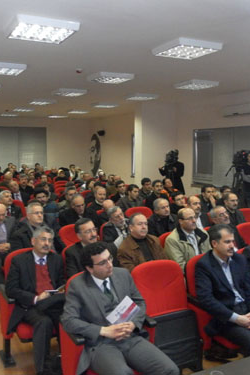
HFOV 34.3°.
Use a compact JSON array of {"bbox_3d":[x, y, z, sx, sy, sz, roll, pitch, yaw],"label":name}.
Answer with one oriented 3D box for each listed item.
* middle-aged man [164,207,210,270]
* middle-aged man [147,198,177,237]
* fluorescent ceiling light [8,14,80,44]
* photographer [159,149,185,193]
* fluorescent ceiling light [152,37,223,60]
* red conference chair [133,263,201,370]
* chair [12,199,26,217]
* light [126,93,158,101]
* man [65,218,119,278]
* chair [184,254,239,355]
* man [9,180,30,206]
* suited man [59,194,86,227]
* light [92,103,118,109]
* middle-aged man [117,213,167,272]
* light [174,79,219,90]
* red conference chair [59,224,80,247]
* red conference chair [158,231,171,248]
[{"bbox_3d":[0.790,0.851,4.339,0.560,1.200,0.820,-3,6,-27],"label":"middle-aged man"},{"bbox_3d":[0.600,0.763,5.259,0.560,1.200,0.820,-3,6,-27],"label":"middle-aged man"},{"bbox_3d":[-0.862,-1.601,4.141,0.610,0.075,0.610,-3,6,-27],"label":"fluorescent ceiling light"},{"bbox_3d":[1.191,0.013,9.853,0.620,1.800,0.500,-1,6,-7],"label":"photographer"},{"bbox_3d":[0.751,-1.684,4.950,0.610,0.075,0.610,-3,6,-27],"label":"fluorescent ceiling light"},{"bbox_3d":[0.402,1.132,3.366,0.580,0.950,0.580,-3,6,-27],"label":"red conference chair"},{"bbox_3d":[-2.014,0.736,7.472,0.580,0.950,0.630,-3,6,-27],"label":"chair"},{"bbox_3d":[0.386,-2.143,9.664,0.610,0.075,0.610,-3,6,-27],"label":"light"},{"bbox_3d":[-0.237,0.933,3.851,0.530,1.255,0.800,-3,6,-27],"label":"man"},{"bbox_3d":[0.833,1.064,3.204,0.550,0.960,0.660,-3,6,-27],"label":"chair"},{"bbox_3d":[-2.135,0.505,7.973,0.560,1.220,0.800,-3,6,-27],"label":"man"},{"bbox_3d":[-0.562,0.733,5.300,0.550,1.250,0.780,-3,6,-27],"label":"suited man"},{"bbox_3d":[-0.581,-2.451,12.152,0.620,0.080,0.620,-3,6,-27],"label":"light"},{"bbox_3d":[0.190,0.880,3.613,0.560,1.260,0.820,-3,6,-27],"label":"middle-aged man"},{"bbox_3d":[1.375,-1.955,7.711,0.610,0.075,0.610,-3,6,-27],"label":"light"},{"bbox_3d":[-0.506,0.967,5.073,0.580,0.950,0.580,-3,6,-27],"label":"red conference chair"},{"bbox_3d":[0.720,1.013,4.573,0.580,0.950,0.630,-3,6,-27],"label":"red conference chair"}]

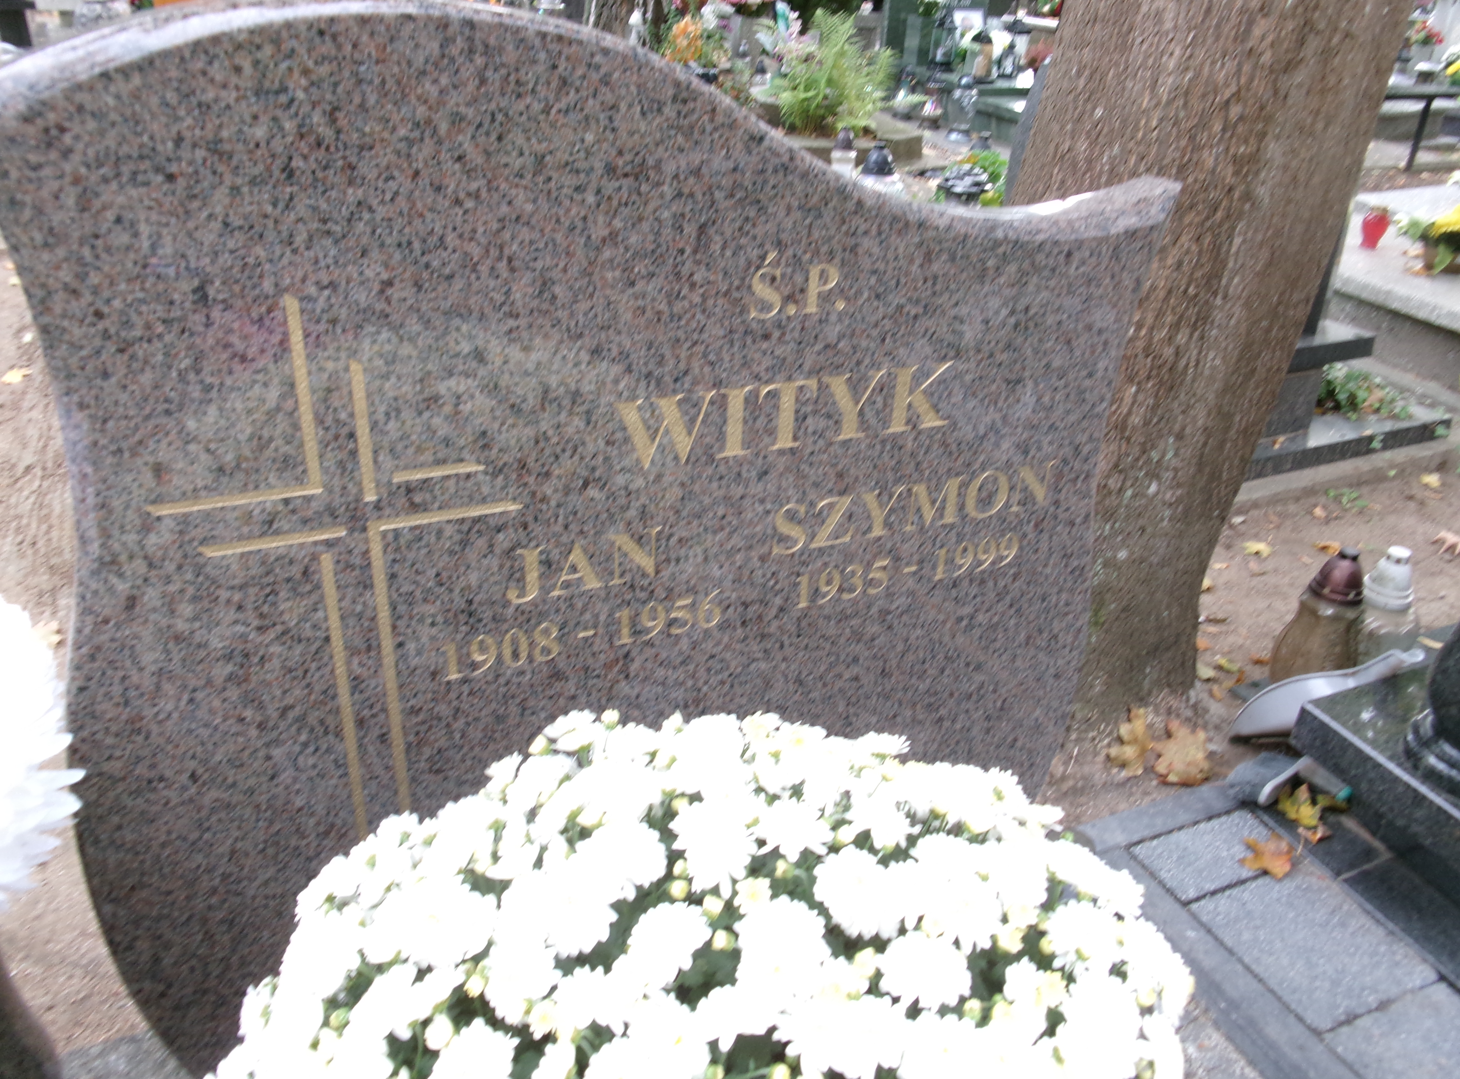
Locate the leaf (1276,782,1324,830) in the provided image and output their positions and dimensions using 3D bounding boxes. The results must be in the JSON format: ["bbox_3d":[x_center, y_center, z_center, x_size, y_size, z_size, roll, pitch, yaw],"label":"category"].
[{"bbox_3d":[0.744,0.348,1.540,0.060,0.028,0.065,8,49,18],"label":"leaf"}]

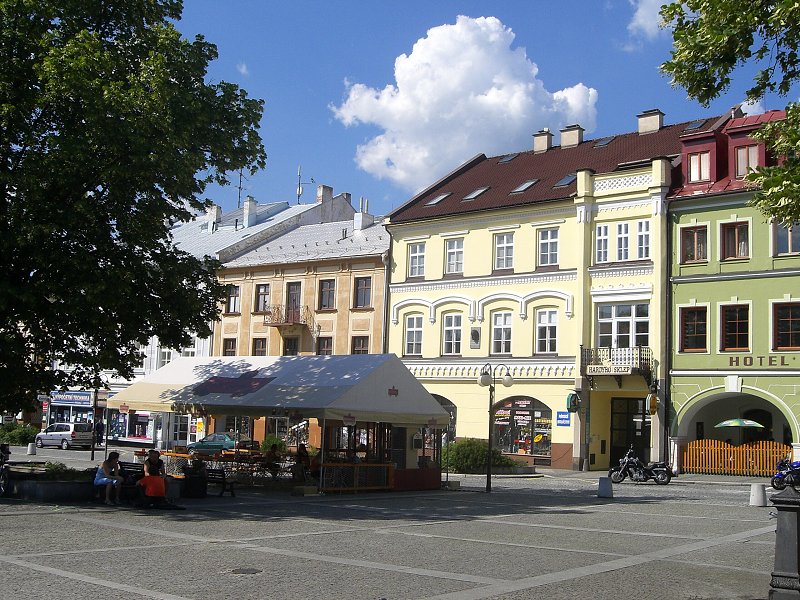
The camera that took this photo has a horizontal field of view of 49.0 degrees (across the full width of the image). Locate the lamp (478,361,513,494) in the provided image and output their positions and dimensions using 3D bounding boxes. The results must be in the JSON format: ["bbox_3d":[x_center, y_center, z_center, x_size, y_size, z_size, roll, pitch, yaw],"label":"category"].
[{"bbox_3d":[3.029,4.075,28.000,1.150,4.059,1.200,1,-7,10],"label":"lamp"}]

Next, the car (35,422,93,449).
[{"bbox_3d":[-22.349,9.081,58.500,4.300,1.640,1.760,-3,-9,37],"label":"car"}]

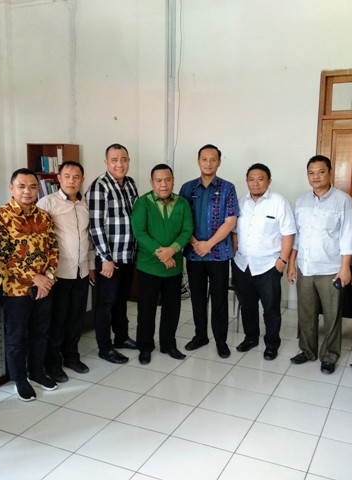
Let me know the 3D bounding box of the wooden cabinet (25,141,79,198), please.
[{"bbox_3d":[-1.691,-0.353,6.709,0.620,1.900,0.315,5,9,25],"label":"wooden cabinet"}]

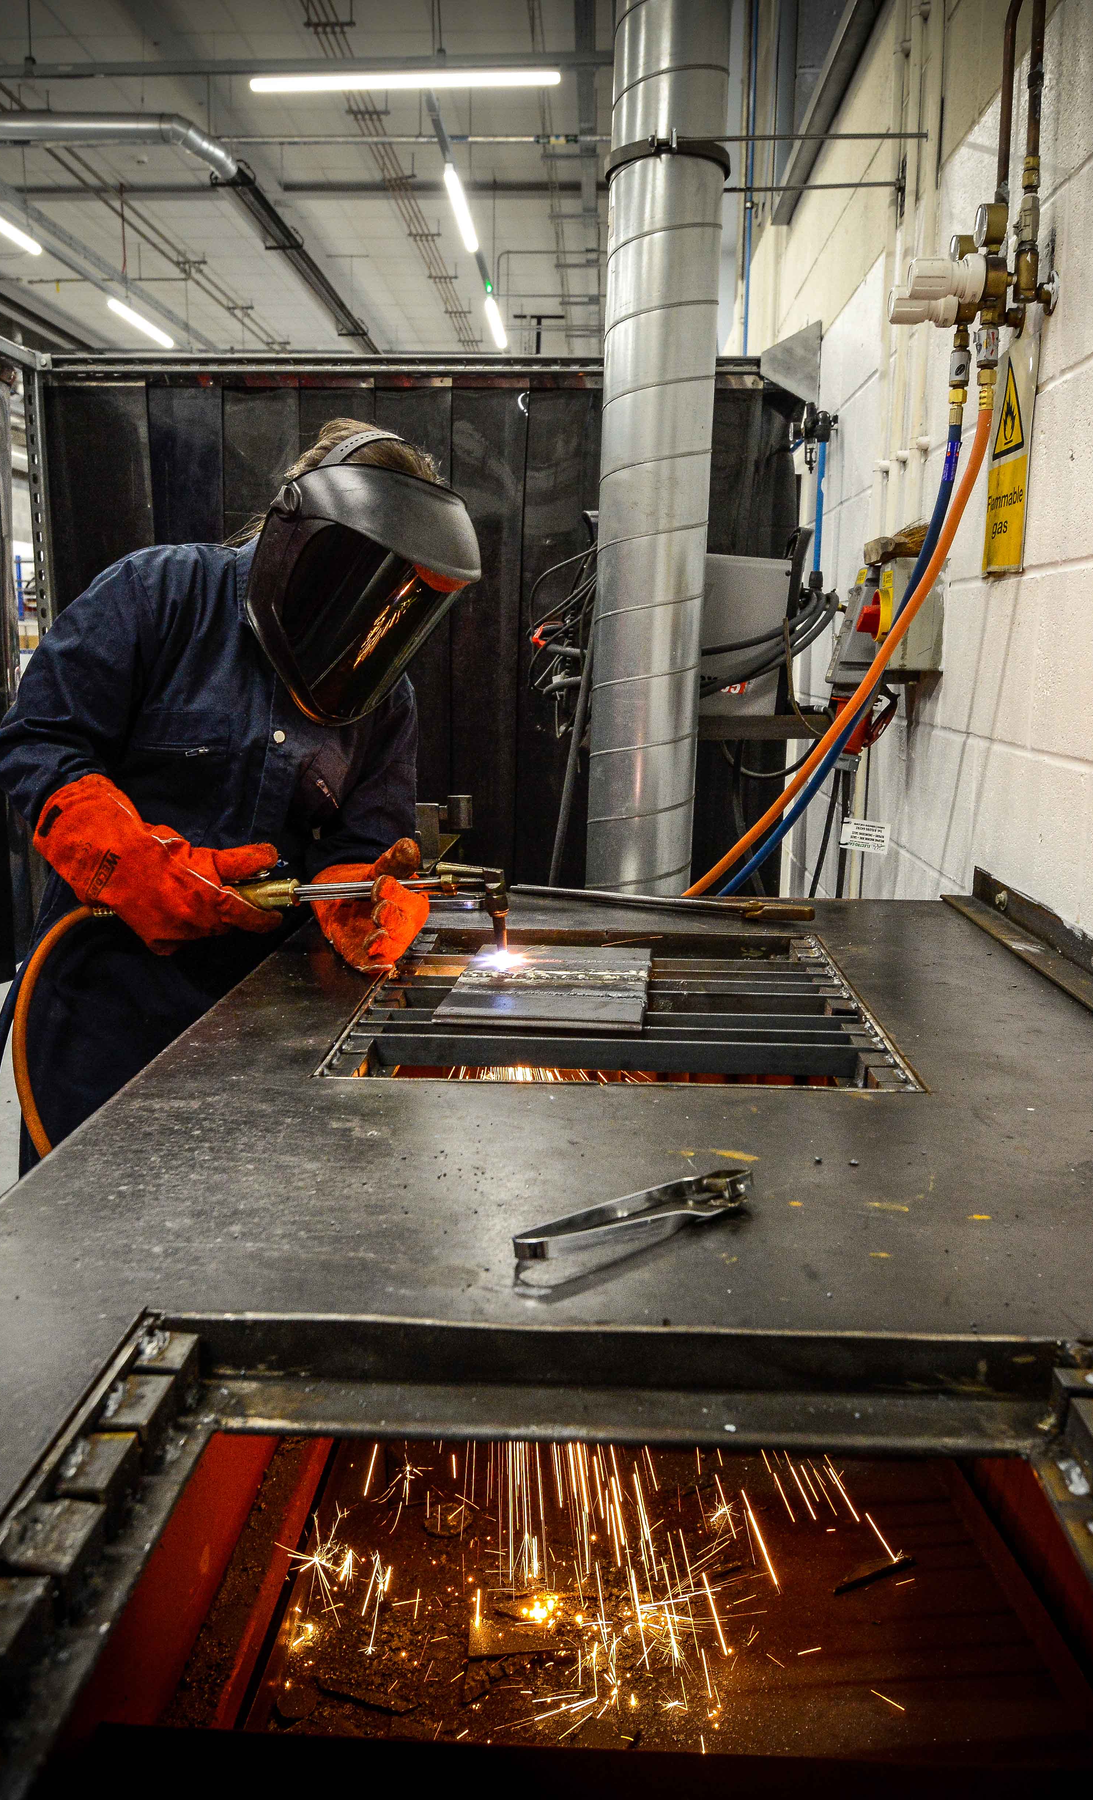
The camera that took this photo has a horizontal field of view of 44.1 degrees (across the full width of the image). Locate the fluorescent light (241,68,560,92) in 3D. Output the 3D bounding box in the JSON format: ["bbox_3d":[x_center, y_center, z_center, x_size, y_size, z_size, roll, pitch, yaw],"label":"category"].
[{"bbox_3d":[-0.675,-3.858,6.359,1.480,0.070,0.070,1,10,3],"label":"fluorescent light"}]

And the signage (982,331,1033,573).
[{"bbox_3d":[0.636,-0.604,1.864,0.008,0.295,0.195,1,10,3],"label":"signage"}]

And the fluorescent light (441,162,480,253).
[{"bbox_3d":[-0.482,-3.950,7.755,0.070,0.070,1.500,1,10,3],"label":"fluorescent light"}]

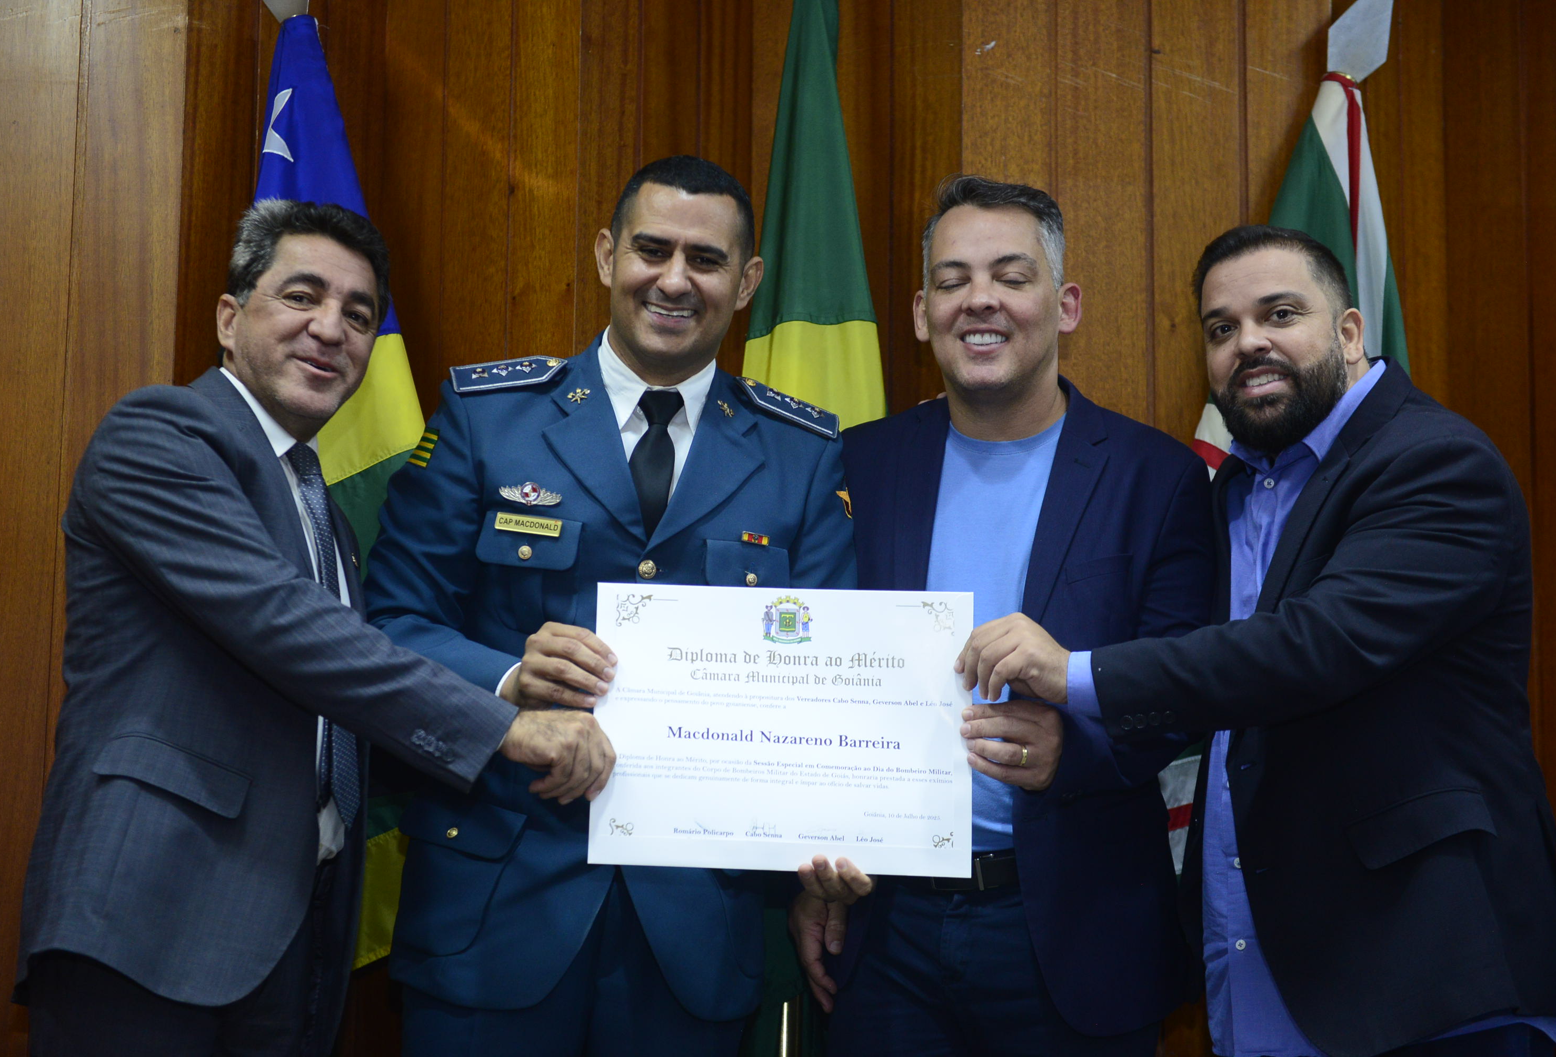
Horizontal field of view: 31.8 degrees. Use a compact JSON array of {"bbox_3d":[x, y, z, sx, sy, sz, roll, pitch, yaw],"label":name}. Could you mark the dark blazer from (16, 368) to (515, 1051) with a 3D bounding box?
[{"bbox_3d":[-0.550,0.190,2.890,0.520,0.730,0.500,-5,-9,36],"label":"dark blazer"}]

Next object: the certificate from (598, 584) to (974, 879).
[{"bbox_3d":[0.004,0.209,2.850,0.405,0.298,0.015,1,-9,4],"label":"certificate"}]

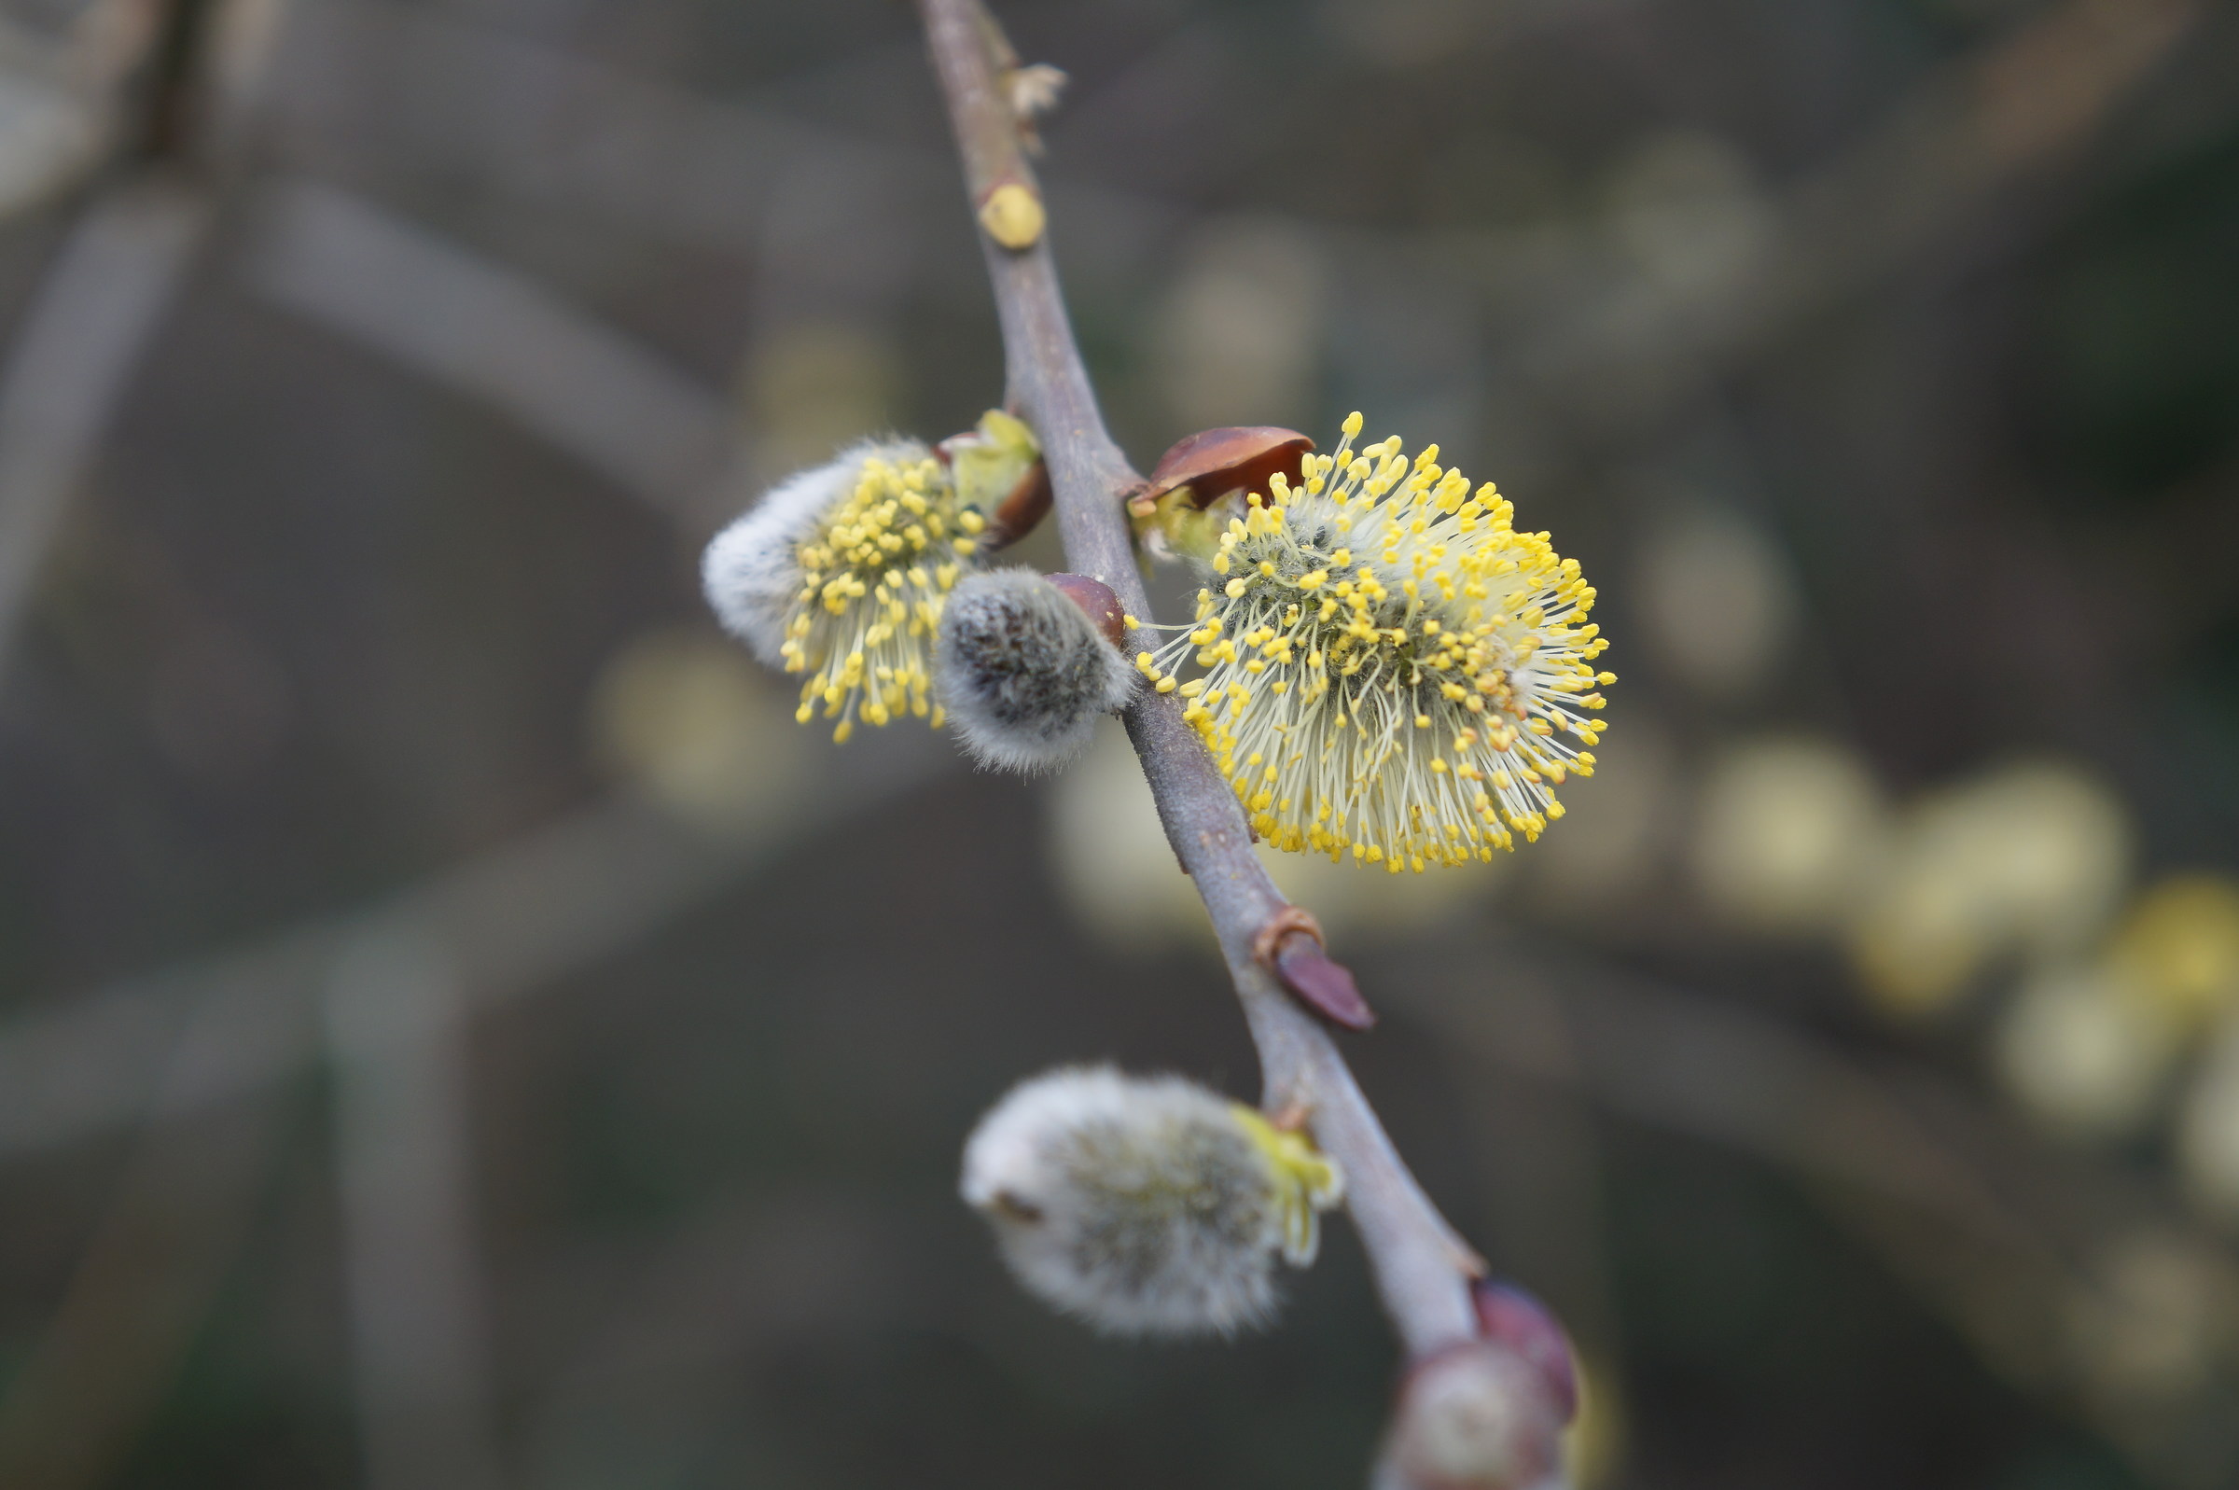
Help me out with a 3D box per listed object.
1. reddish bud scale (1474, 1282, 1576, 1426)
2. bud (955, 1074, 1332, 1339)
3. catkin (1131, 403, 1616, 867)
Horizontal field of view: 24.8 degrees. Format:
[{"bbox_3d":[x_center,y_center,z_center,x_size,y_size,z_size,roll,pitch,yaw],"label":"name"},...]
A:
[{"bbox_3d":[0.022,0.034,0.280,0.006,0.009,0.006,-29,-18,0],"label":"reddish bud scale"},{"bbox_3d":[0.002,0.026,0.287,0.021,0.014,0.014,6,0,-18],"label":"bud"},{"bbox_3d":[0.014,-0.006,0.300,0.029,0.024,0.024,26,0,12],"label":"catkin"}]

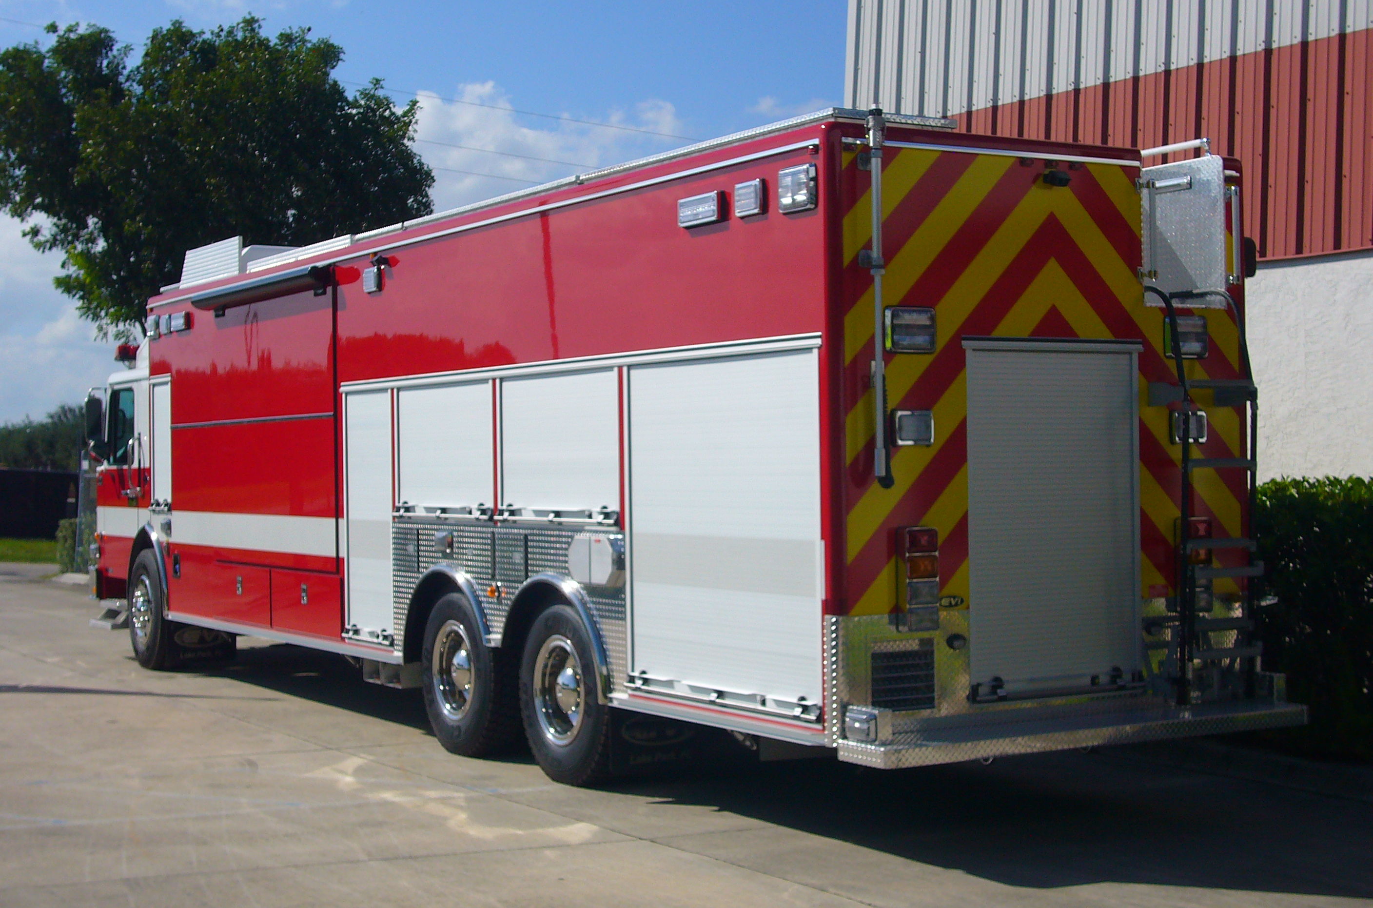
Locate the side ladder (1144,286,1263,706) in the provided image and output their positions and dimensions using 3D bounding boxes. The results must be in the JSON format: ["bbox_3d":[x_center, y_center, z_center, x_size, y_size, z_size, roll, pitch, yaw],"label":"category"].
[{"bbox_3d":[2.459,0.194,10.172,0.450,1.945,0.310,0,0,-30],"label":"side ladder"}]

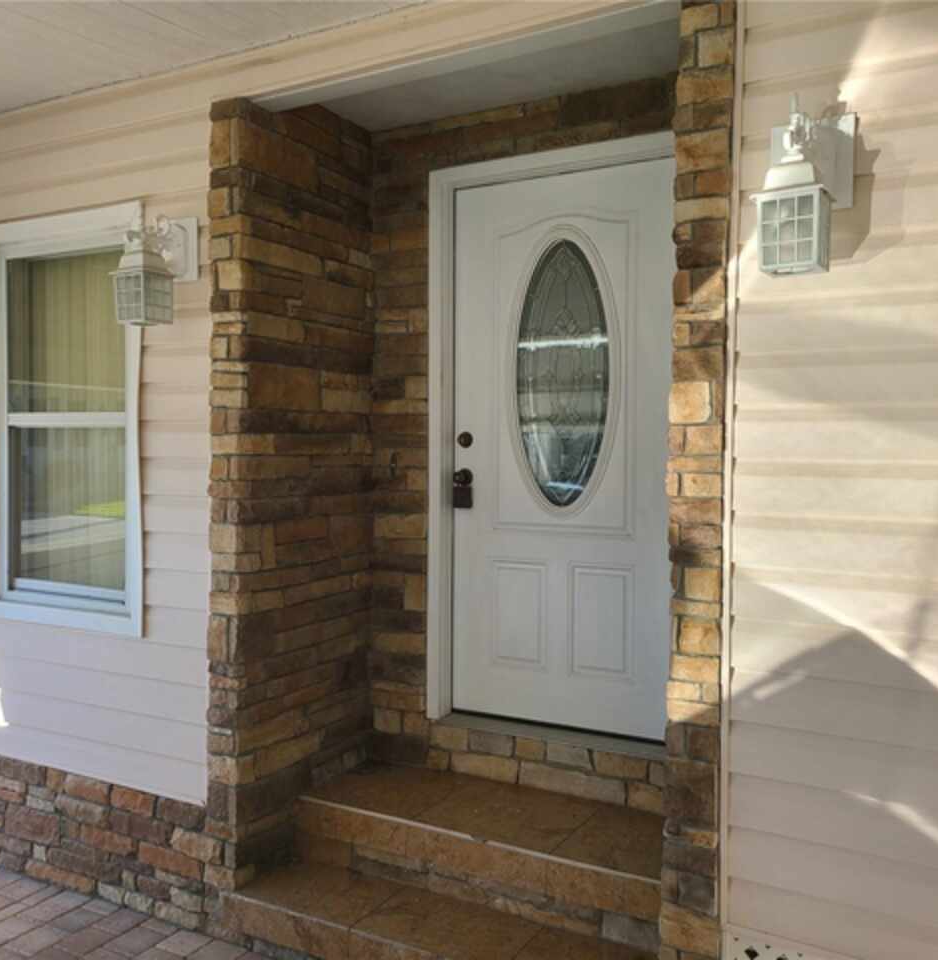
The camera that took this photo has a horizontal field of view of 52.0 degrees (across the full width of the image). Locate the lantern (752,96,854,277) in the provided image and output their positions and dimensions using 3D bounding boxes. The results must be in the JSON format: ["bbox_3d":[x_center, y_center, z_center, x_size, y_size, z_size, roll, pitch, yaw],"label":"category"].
[{"bbox_3d":[0.759,-0.654,2.200,0.195,0.410,0.278,1,2,29],"label":"lantern"}]

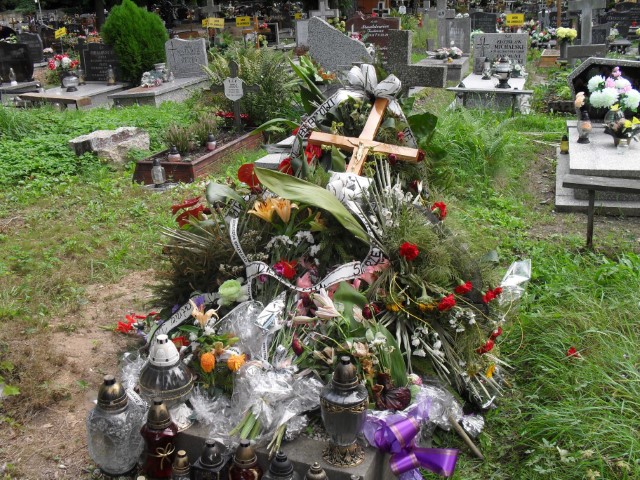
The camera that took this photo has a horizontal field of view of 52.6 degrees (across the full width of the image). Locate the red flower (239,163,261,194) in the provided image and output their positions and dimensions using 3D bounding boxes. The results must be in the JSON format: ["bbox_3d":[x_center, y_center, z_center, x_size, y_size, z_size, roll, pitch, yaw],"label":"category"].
[{"bbox_3d":[-0.310,-0.275,2.850,0.090,0.120,0.060,-2,21,-6],"label":"red flower"}]

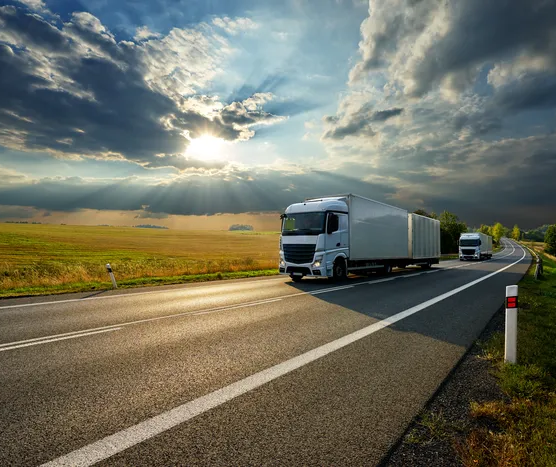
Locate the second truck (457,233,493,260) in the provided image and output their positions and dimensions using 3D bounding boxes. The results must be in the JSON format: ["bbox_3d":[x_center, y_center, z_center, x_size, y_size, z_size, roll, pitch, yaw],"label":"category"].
[{"bbox_3d":[31.700,2.240,49.450,2.550,3.960,17.000,-1,-3,39],"label":"second truck"}]

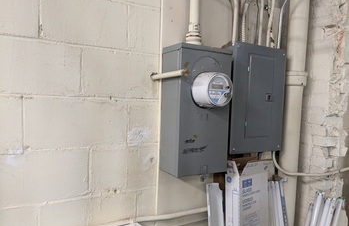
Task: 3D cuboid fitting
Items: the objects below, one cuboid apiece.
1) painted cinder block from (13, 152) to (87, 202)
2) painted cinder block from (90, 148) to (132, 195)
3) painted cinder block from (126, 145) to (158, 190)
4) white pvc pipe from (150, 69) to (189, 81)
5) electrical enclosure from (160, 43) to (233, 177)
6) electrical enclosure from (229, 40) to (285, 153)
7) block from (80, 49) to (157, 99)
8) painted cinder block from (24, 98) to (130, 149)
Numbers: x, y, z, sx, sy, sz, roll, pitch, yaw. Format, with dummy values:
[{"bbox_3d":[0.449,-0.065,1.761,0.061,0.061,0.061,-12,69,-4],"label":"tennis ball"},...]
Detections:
[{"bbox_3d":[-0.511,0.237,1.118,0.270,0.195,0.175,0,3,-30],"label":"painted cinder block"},{"bbox_3d":[-0.318,0.238,1.229,0.154,0.195,0.175,0,3,-30],"label":"painted cinder block"},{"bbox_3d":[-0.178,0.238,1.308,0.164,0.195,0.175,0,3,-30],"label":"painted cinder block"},{"bbox_3d":[-0.029,-0.152,1.105,0.022,0.022,0.284,0,3,-30],"label":"white pvc pipe"},{"bbox_3d":[0.097,-0.009,1.223,0.260,0.542,0.159,0,3,-30],"label":"electrical enclosure"},{"bbox_3d":[0.409,-0.068,1.429,0.362,0.534,0.105,0,3,-30],"label":"electrical enclosure"},{"bbox_3d":[-0.245,-0.168,1.245,0.370,0.195,0.175,0,3,-30],"label":"block"},{"bbox_3d":[-0.418,0.034,1.159,0.387,0.195,0.175,0,3,-30],"label":"painted cinder block"}]

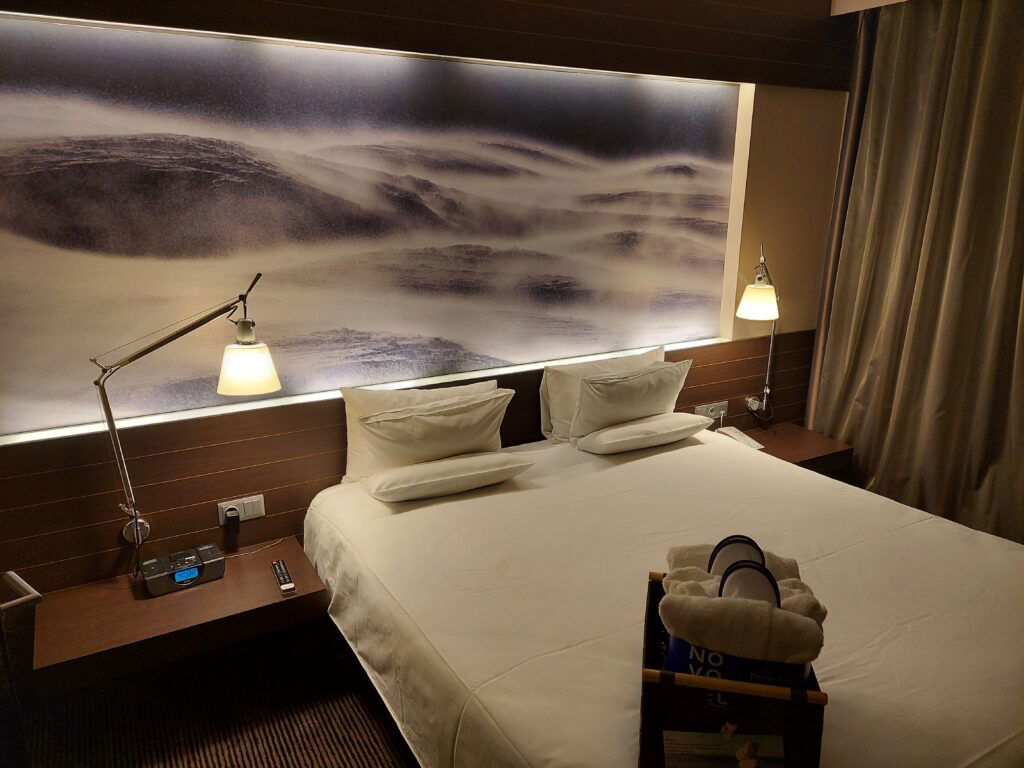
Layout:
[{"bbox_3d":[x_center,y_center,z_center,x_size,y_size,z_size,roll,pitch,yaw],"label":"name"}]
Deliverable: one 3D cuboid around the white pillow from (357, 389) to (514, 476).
[{"bbox_3d":[-0.262,0.215,2.605,0.620,0.330,0.140,-9,12,-28],"label":"white pillow"}]

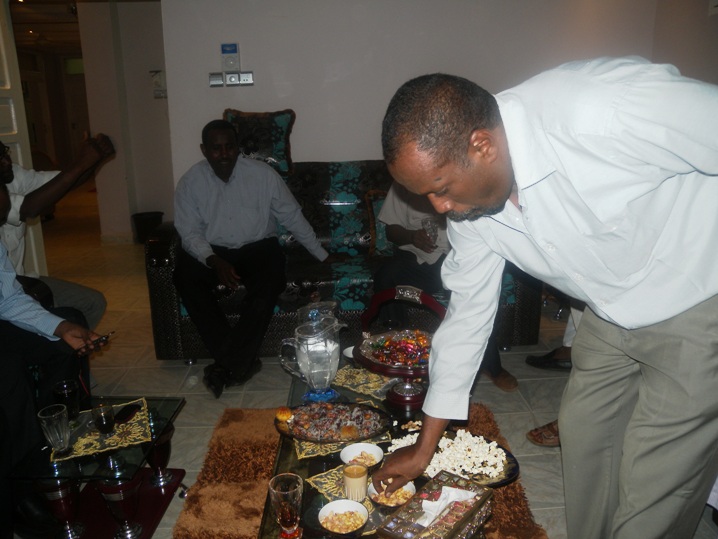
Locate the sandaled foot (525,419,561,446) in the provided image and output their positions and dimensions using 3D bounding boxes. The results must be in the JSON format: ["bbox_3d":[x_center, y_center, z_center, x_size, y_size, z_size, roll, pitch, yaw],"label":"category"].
[{"bbox_3d":[0.783,0.604,2.216,0.270,0.100,0.100,1,15,8],"label":"sandaled foot"}]

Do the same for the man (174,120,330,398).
[{"bbox_3d":[-0.513,-0.106,2.842,0.840,1.200,0.820,-3,15,-9],"label":"man"}]

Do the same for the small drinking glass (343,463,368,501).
[{"bbox_3d":[-0.010,0.480,1.331,0.055,0.077,0.055,-2,15,-3],"label":"small drinking glass"}]

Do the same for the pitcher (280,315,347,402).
[{"bbox_3d":[-0.141,0.279,1.783,0.195,0.245,0.135,-5,15,-14],"label":"pitcher"}]

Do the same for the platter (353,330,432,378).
[{"bbox_3d":[0.138,0.256,1.793,0.335,0.095,0.335,-2,15,-3],"label":"platter"}]

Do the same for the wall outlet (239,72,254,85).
[{"bbox_3d":[-0.677,-1.150,3.501,0.084,0.081,0.012,-2,15,-3],"label":"wall outlet"}]

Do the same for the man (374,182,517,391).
[{"bbox_3d":[0.386,-0.128,2.887,0.660,1.190,0.840,-2,15,-6],"label":"man"}]

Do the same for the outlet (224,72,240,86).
[{"bbox_3d":[-0.763,-1.144,3.498,0.084,0.081,0.012,-2,15,-3],"label":"outlet"}]

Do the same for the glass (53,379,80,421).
[{"bbox_3d":[-0.861,0.395,1.726,0.078,0.120,0.078,-2,15,-3],"label":"glass"}]

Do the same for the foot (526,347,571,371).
[{"bbox_3d":[0.973,0.423,2.894,0.270,0.100,0.100,1,15,8],"label":"foot"}]

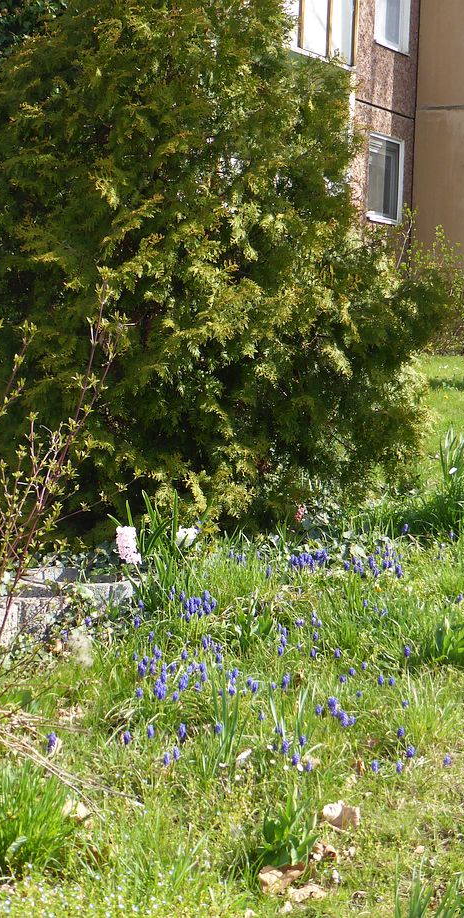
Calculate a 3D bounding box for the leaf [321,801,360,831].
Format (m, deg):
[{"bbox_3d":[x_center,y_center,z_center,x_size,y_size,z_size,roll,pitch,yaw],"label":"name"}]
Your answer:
[{"bbox_3d":[0.262,0.858,3.920,0.095,0.058,0.075,2,3,0],"label":"leaf"}]

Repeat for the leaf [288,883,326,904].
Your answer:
[{"bbox_3d":[0.170,0.978,3.670,0.083,0.027,0.070,2,1,0],"label":"leaf"}]

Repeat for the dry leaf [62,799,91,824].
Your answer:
[{"bbox_3d":[-0.372,0.850,3.920,0.072,0.050,0.062,2,3,0],"label":"dry leaf"}]

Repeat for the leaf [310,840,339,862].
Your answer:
[{"bbox_3d":[0.218,0.927,3.840,0.064,0.036,0.057,2,1,0],"label":"leaf"}]

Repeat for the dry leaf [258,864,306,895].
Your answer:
[{"bbox_3d":[0.113,0.957,3.700,0.100,0.050,0.080,2,1,0],"label":"dry leaf"}]

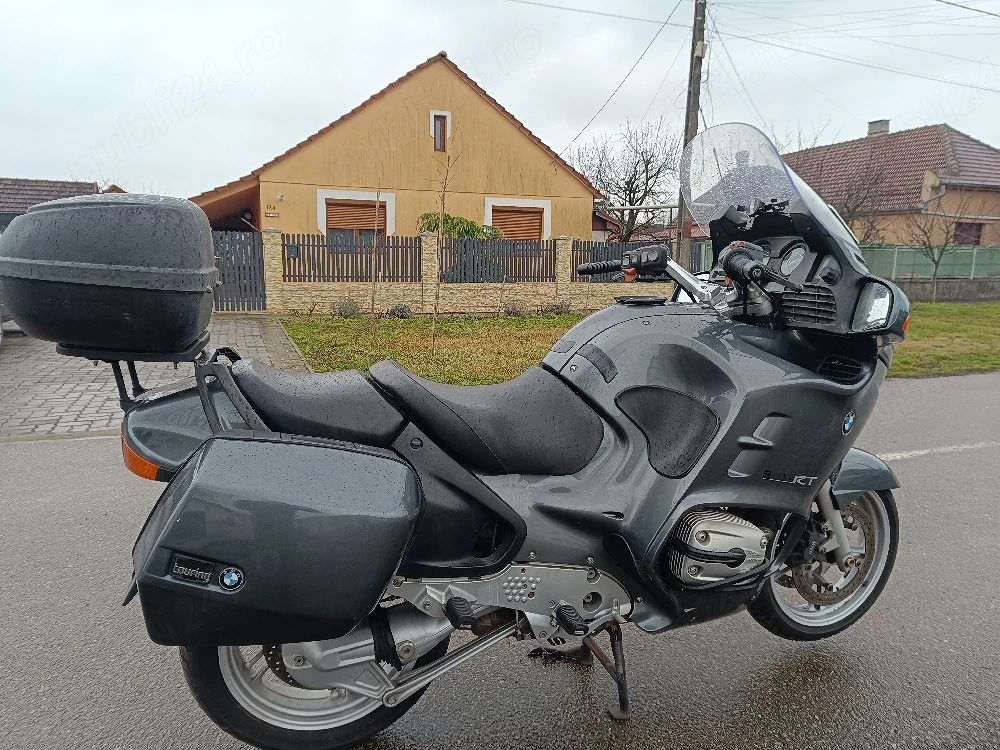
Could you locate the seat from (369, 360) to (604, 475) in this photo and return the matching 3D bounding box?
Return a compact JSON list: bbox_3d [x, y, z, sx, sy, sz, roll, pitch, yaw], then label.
[{"bbox_3d":[-0.065,0.080,1.665,0.525,0.270,0.360,-3,11,-20],"label":"seat"}]

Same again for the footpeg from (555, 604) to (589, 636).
[{"bbox_3d":[0.158,0.554,1.574,0.045,0.040,0.088,-3,11,-20],"label":"footpeg"}]

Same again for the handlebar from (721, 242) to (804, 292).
[{"bbox_3d":[0.554,-0.231,1.472,0.148,0.096,0.181,0,10,-5],"label":"handlebar"}]

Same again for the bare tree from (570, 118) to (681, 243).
[{"bbox_3d":[3.997,-5.522,22.542,3.660,5.430,3.660,3,10,10],"label":"bare tree"}]

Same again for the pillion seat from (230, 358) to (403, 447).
[{"bbox_3d":[-0.410,0.045,1.533,0.340,0.175,0.310,-3,11,-20],"label":"pillion seat"}]

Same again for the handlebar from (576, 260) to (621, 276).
[{"bbox_3d":[0.299,-0.327,2.085,0.155,0.050,0.042,10,13,40],"label":"handlebar"}]

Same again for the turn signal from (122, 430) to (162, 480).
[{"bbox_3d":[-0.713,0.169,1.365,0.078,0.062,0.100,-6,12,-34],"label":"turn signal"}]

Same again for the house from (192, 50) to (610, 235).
[{"bbox_3d":[-3.609,-5.555,21.017,10.200,5.760,10.200,-2,11,-18],"label":"house"}]

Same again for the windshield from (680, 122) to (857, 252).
[{"bbox_3d":[0.783,-0.493,1.866,0.455,0.327,0.480,-3,11,-20],"label":"windshield"}]

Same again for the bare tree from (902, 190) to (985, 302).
[{"bbox_3d":[11.860,-3.429,18.624,1.840,2.980,1.840,7,12,31],"label":"bare tree"}]

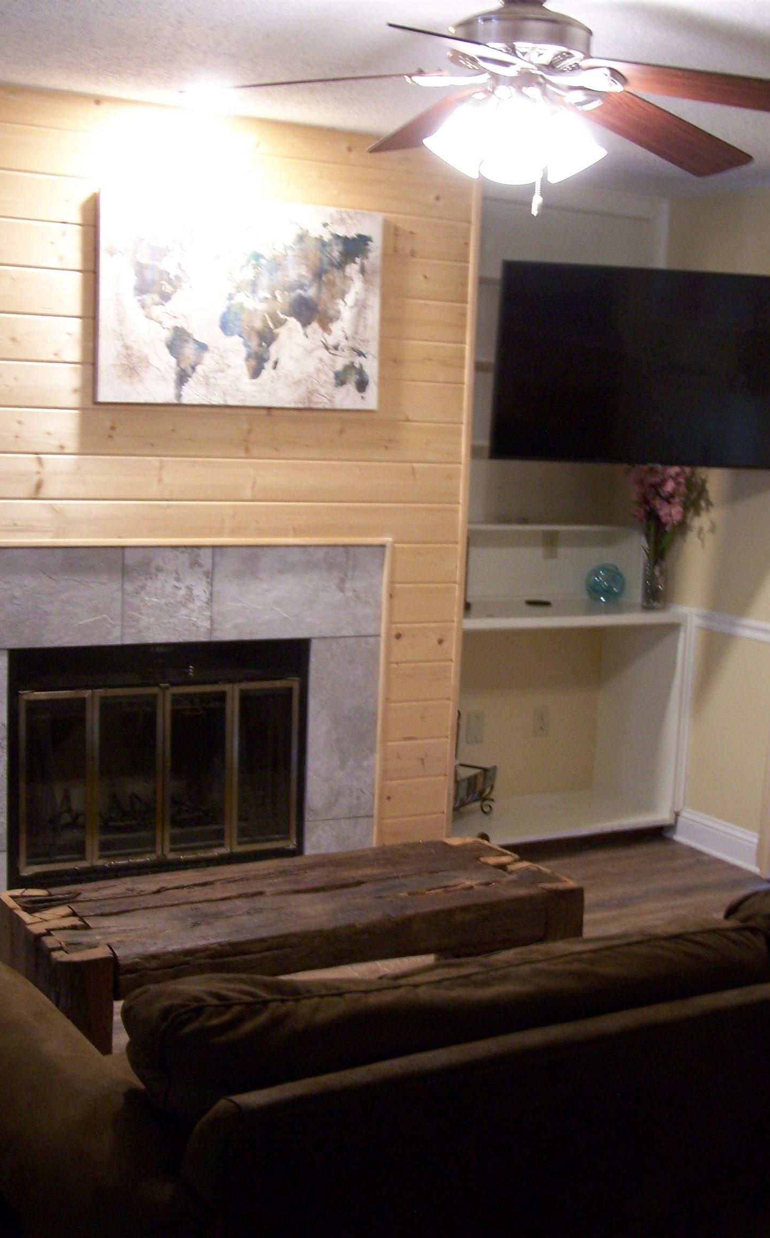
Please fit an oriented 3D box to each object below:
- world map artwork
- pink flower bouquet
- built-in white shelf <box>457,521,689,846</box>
[{"bbox_3d":[-0.430,-0.953,4.356,0.916,0.607,0.037,-2,9,-28],"label":"world map artwork"},{"bbox_3d":[1.048,-0.335,5.374,0.270,0.594,0.260,2,8,0],"label":"pink flower bouquet"},{"bbox_3d":[0.585,0.225,5.410,1.030,1.163,0.525,-2,9,-28],"label":"built-in white shelf"}]

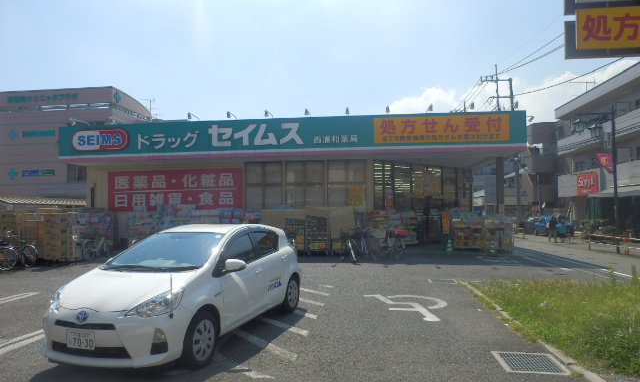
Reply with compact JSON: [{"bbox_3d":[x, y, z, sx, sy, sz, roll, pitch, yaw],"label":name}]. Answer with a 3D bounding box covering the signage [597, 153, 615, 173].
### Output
[{"bbox_3d":[11.067,-1.047,17.200,0.680,0.800,0.060,-1,-2,7],"label":"signage"}]

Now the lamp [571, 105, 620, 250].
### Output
[{"bbox_3d":[10.703,-0.429,17.300,1.800,5.750,0.500,-1,-2,7],"label":"lamp"}]

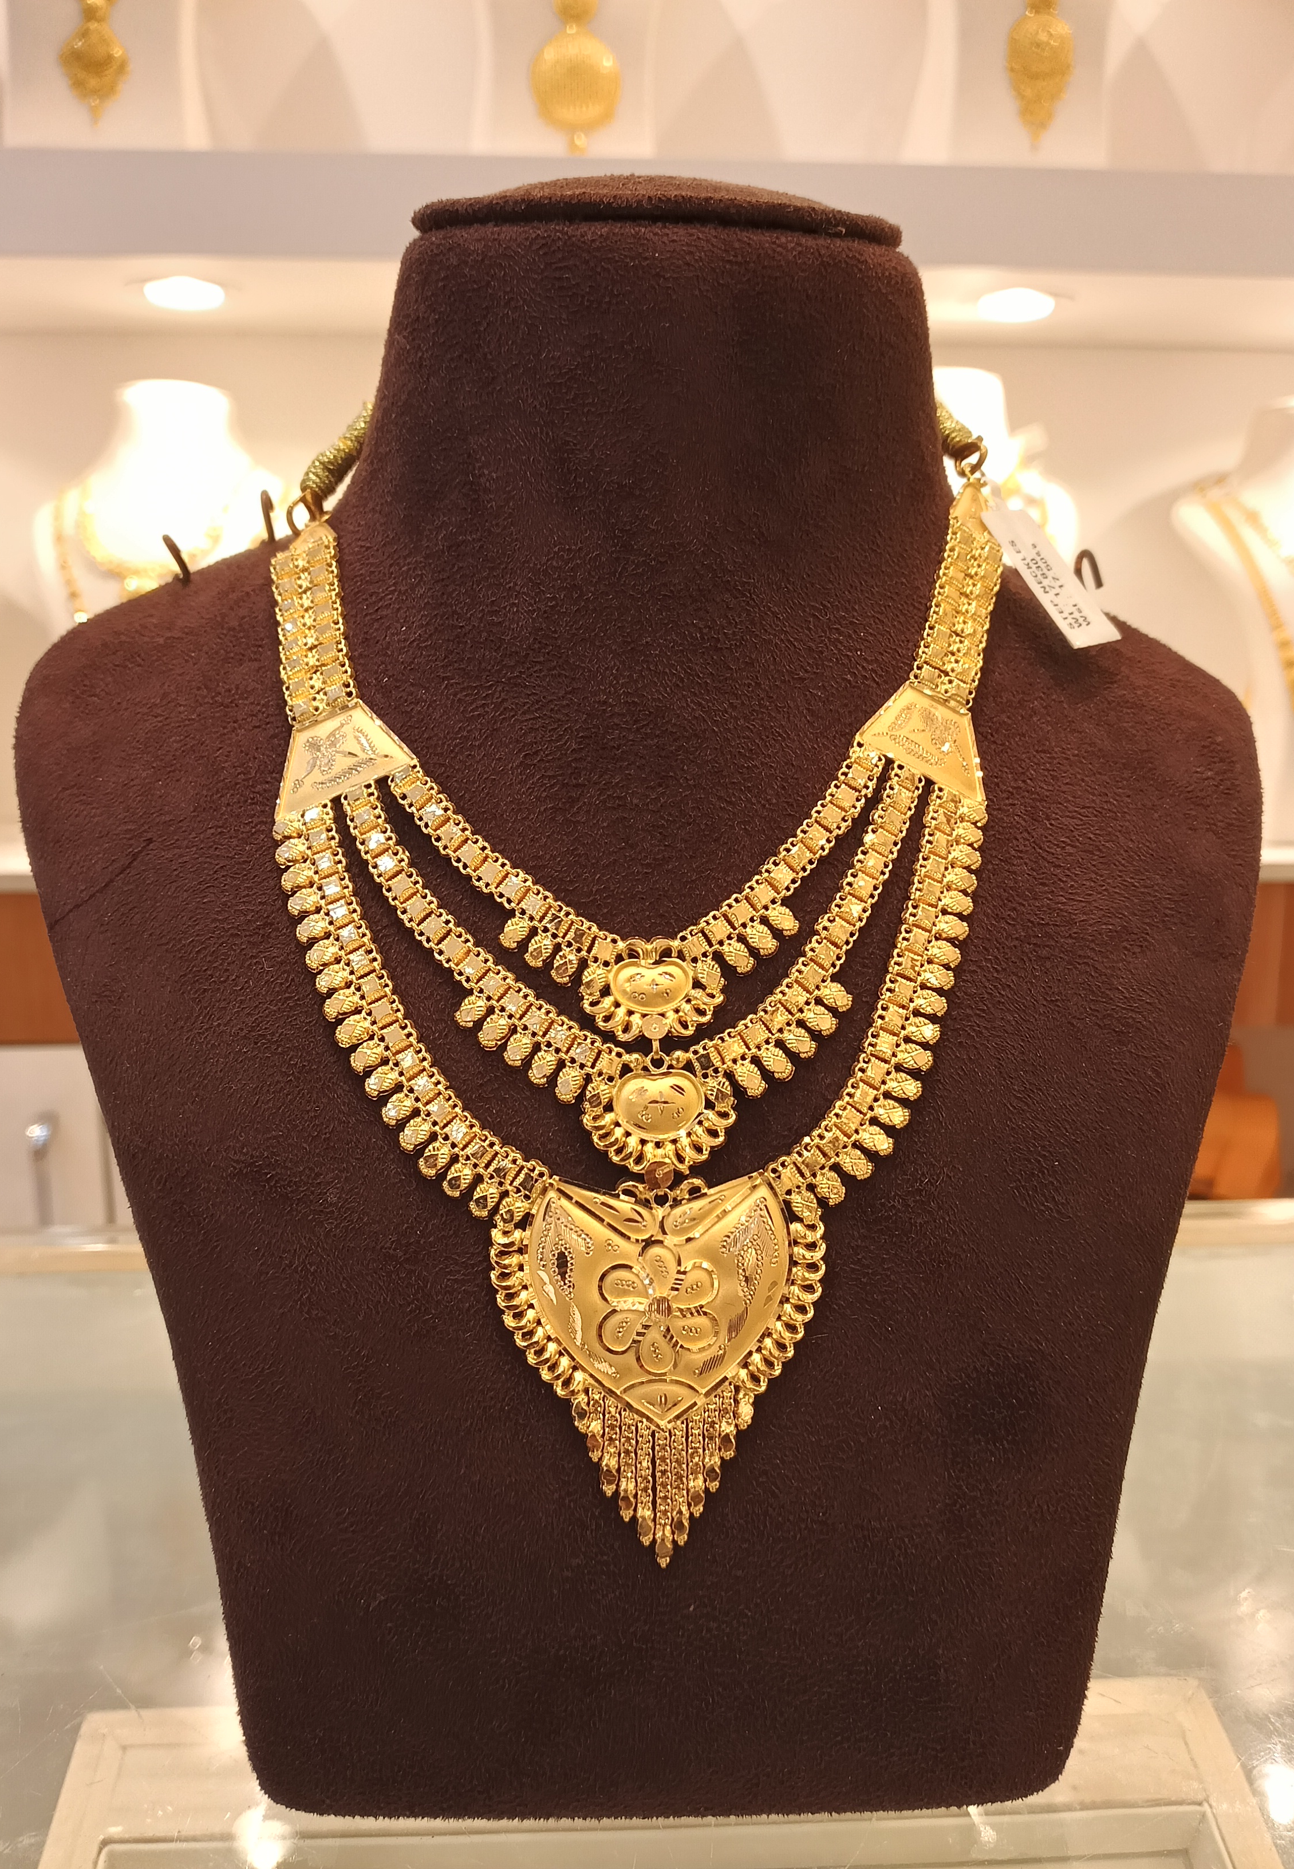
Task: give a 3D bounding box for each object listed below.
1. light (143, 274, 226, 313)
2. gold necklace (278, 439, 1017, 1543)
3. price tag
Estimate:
[{"bbox_3d":[-0.406,-0.563,1.280,0.078,0.025,0.078,-1,10,-3],"label":"light"},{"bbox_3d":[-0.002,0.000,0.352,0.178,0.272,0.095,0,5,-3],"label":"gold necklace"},{"bbox_3d":[0.096,-0.085,0.347,0.013,0.002,0.046,-13,58,-18],"label":"price tag"}]

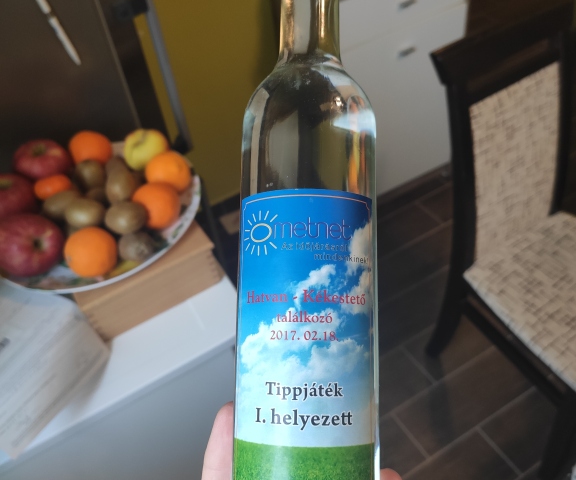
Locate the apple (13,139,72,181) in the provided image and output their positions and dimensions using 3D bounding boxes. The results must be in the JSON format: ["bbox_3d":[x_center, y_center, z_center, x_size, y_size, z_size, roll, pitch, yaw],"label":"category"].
[{"bbox_3d":[-0.397,-0.122,0.930,0.085,0.075,0.085,-9,41,0],"label":"apple"}]

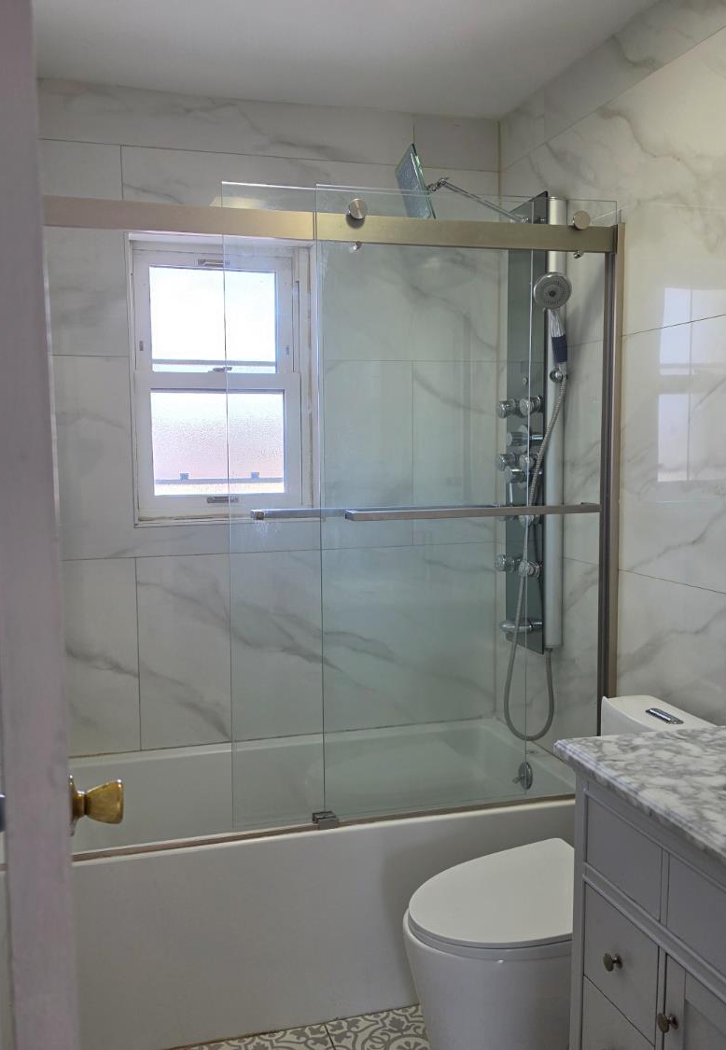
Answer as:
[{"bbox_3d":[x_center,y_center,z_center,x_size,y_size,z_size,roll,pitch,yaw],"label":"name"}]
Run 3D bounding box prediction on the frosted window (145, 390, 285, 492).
[{"bbox_3d":[-0.459,-0.265,2.992,0.425,0.335,0.030,-2,5,-16],"label":"frosted window"}]

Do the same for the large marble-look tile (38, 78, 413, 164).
[{"bbox_3d":[-0.421,-1.219,2.841,1.210,0.165,0.012,-2,5,-16],"label":"large marble-look tile"}]

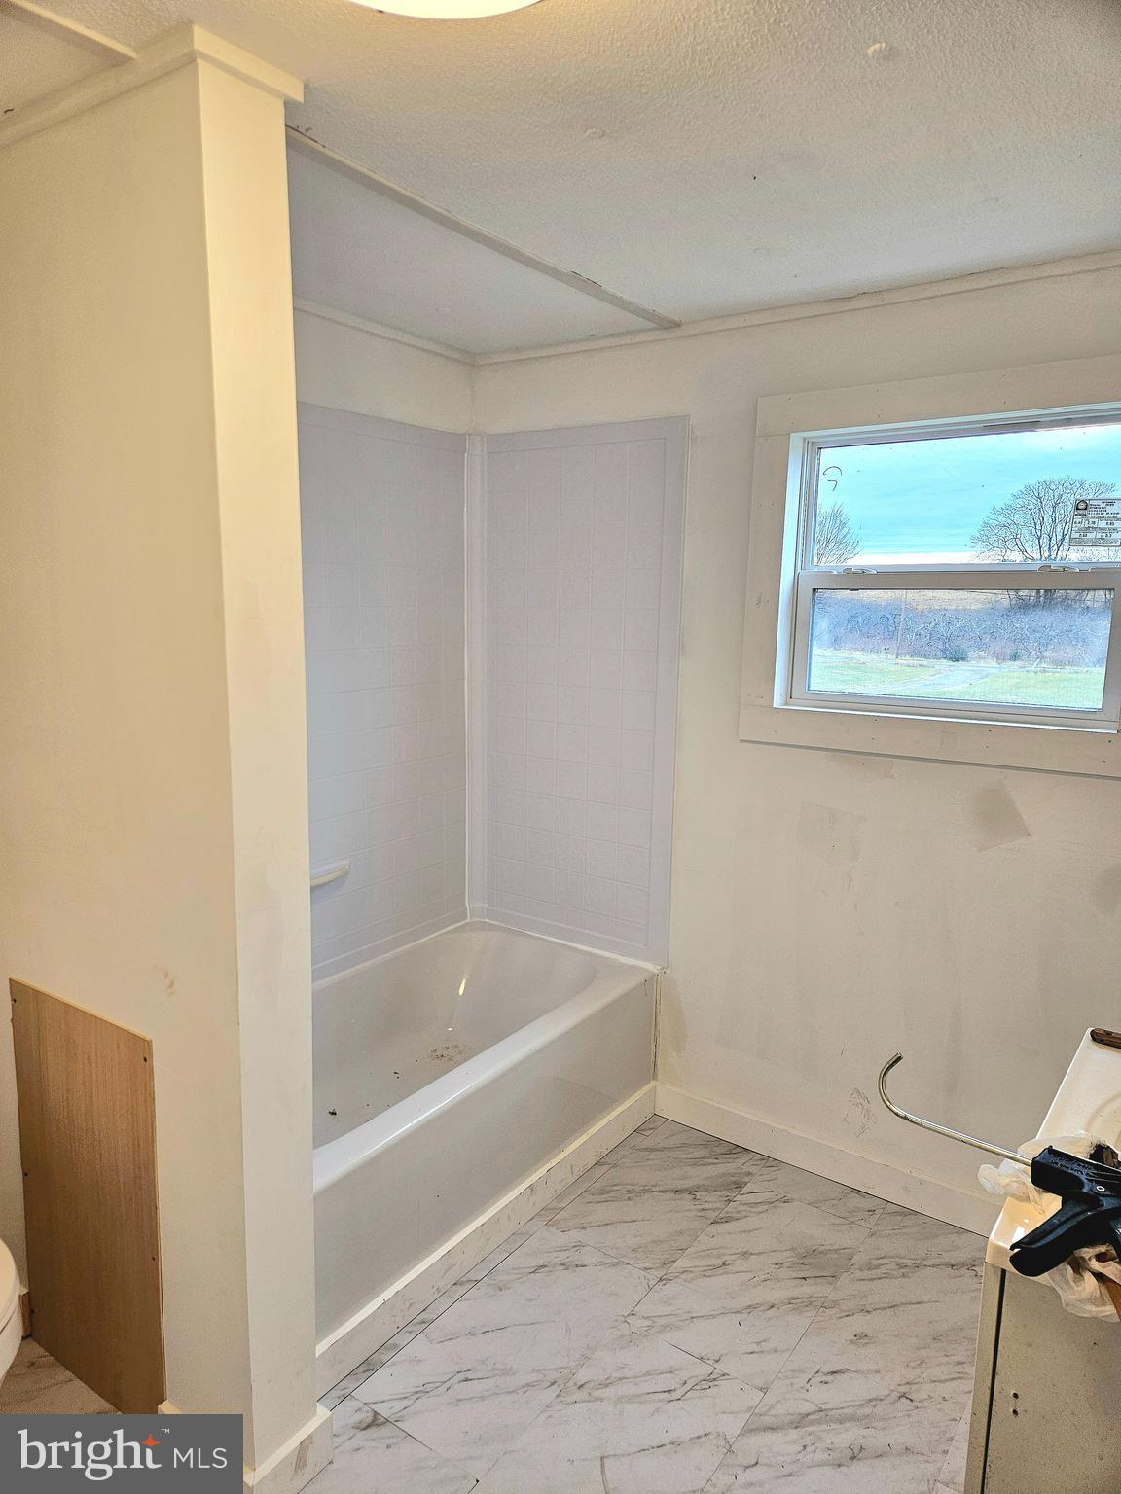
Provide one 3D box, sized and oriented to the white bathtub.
[{"bbox_3d":[-0.401,0.880,2.442,0.678,0.435,1.355,8,11,34],"label":"white bathtub"}]

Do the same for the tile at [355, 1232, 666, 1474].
[{"bbox_3d":[-0.085,1.183,1.999,0.305,0.008,0.610,8,11,34],"label":"tile"}]

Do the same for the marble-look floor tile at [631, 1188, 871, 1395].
[{"bbox_3d":[0.432,1.162,2.189,0.305,0.008,0.607,8,11,34],"label":"marble-look floor tile"}]

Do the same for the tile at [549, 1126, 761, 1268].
[{"bbox_3d":[0.262,1.109,2.490,0.305,0.008,0.600,8,11,34],"label":"tile"}]

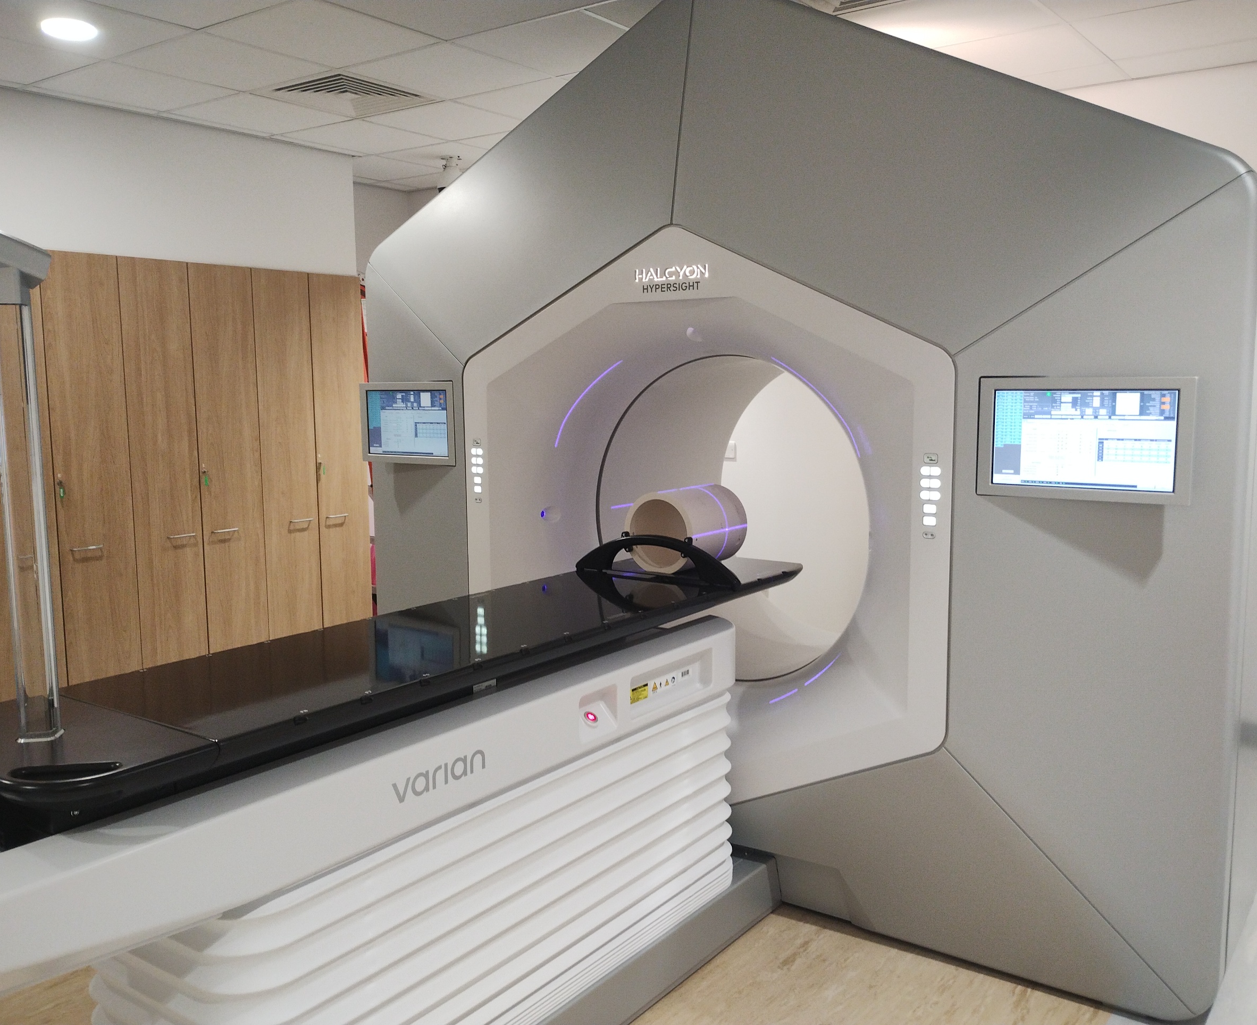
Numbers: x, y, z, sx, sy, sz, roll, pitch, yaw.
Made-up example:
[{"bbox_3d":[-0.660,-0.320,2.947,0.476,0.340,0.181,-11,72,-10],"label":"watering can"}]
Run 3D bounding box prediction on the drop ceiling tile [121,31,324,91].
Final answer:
[{"bbox_3d":[-1.537,-1.703,4.191,0.600,0.020,0.600,5,9,36],"label":"drop ceiling tile"}]

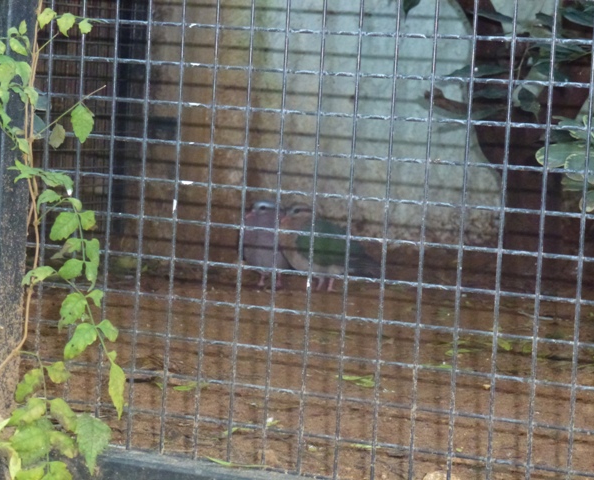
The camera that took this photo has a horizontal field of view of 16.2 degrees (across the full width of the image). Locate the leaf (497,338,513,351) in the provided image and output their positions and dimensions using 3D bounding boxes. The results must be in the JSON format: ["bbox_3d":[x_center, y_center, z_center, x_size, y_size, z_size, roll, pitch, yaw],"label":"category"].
[{"bbox_3d":[0.353,0.178,3.550,0.032,0.013,0.038,3,6,0],"label":"leaf"}]

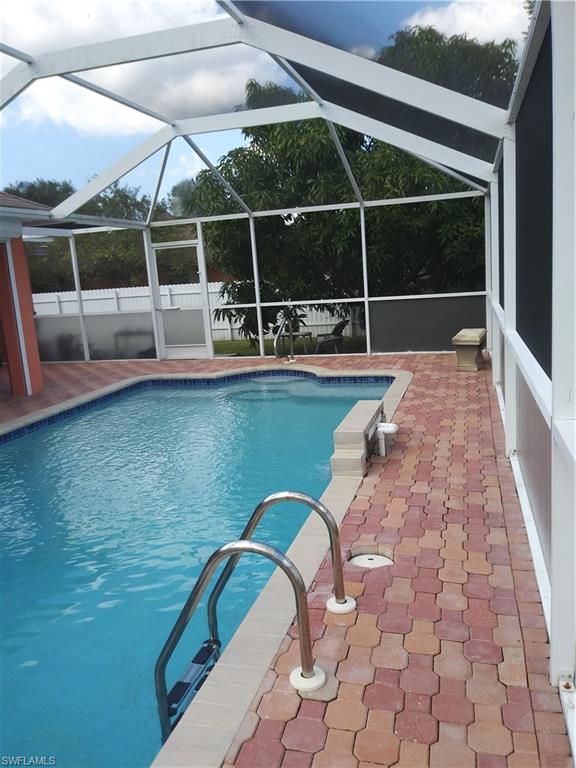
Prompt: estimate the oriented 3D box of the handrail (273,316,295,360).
[{"bbox_3d":[-0.084,-0.697,9.915,0.120,0.765,0.970,0,11,18],"label":"handrail"}]

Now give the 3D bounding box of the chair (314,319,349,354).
[{"bbox_3d":[0.896,-0.894,12.333,0.700,0.790,0.610,-4,10,-3],"label":"chair"}]

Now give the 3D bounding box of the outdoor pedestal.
[{"bbox_3d":[2.636,-0.489,8.647,0.370,0.435,1.260,0,11,22],"label":"outdoor pedestal"}]

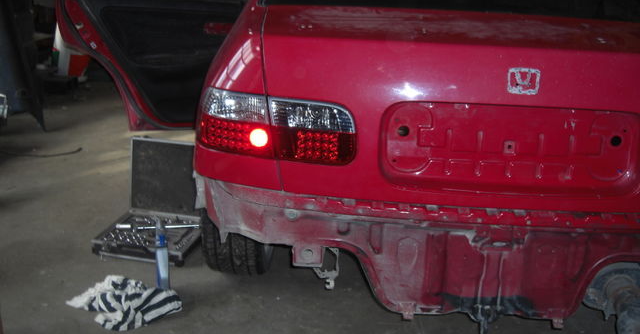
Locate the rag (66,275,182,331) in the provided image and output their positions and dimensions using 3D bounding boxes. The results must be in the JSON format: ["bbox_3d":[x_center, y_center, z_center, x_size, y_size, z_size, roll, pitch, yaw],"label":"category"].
[{"bbox_3d":[-0.649,0.450,2.362,0.365,0.060,0.250,3,17,0],"label":"rag"}]

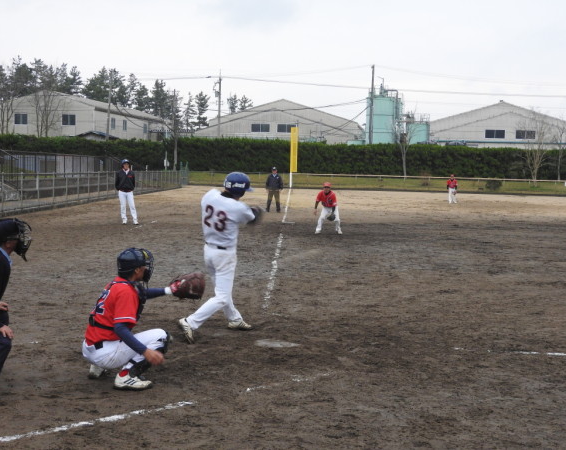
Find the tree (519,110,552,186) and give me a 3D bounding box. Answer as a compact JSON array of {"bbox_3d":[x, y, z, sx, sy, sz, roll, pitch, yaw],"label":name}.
[{"bbox_3d":[22.256,-6.749,84.230,3.000,6.873,2.900,1,4,0],"label":"tree"}]

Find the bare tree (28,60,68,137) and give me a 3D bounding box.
[{"bbox_3d":[-24.102,-10.836,97.396,4.100,11.833,3.900,1,4,0],"label":"bare tree"}]

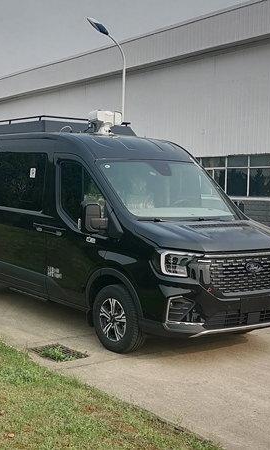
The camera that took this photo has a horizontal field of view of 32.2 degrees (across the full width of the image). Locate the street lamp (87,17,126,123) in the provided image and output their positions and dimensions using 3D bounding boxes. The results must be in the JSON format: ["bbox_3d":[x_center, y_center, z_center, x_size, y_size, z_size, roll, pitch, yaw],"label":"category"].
[{"bbox_3d":[-0.785,-2.320,12.651,0.320,5.980,1.510,5,5,44],"label":"street lamp"}]

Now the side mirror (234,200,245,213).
[{"bbox_3d":[1.366,-0.140,6.305,0.170,0.330,0.260,5,5,44],"label":"side mirror"}]

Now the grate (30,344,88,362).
[{"bbox_3d":[-0.753,1.277,4.631,0.480,0.035,0.350,5,5,44],"label":"grate"}]

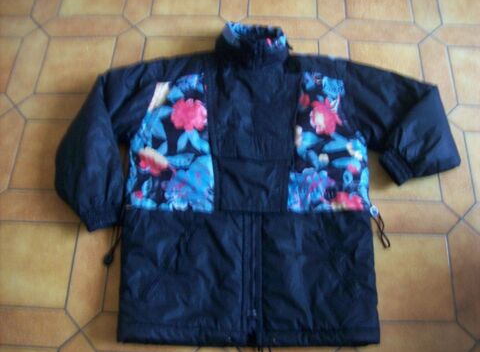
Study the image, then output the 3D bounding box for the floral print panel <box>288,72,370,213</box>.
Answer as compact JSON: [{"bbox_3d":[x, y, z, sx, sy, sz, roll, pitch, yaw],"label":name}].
[{"bbox_3d":[0.227,-0.102,1.335,0.203,0.040,0.431,1,64,1],"label":"floral print panel"}]

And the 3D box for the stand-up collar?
[{"bbox_3d":[0.037,-0.384,1.475,0.211,0.070,0.135,1,64,1],"label":"stand-up collar"}]

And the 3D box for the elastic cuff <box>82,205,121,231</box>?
[{"bbox_3d":[-0.351,0.108,1.264,0.102,0.050,0.066,-6,64,-2],"label":"elastic cuff"}]

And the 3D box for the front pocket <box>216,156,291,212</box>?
[{"bbox_3d":[0.034,0.025,1.276,0.183,0.030,0.149,1,64,1],"label":"front pocket"}]

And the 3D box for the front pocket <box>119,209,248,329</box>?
[{"bbox_3d":[-0.143,0.217,1.197,0.303,0.040,0.283,1,64,1],"label":"front pocket"}]

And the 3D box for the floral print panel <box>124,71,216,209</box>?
[{"bbox_3d":[-0.165,-0.101,1.341,0.211,0.040,0.418,1,64,1],"label":"floral print panel"}]

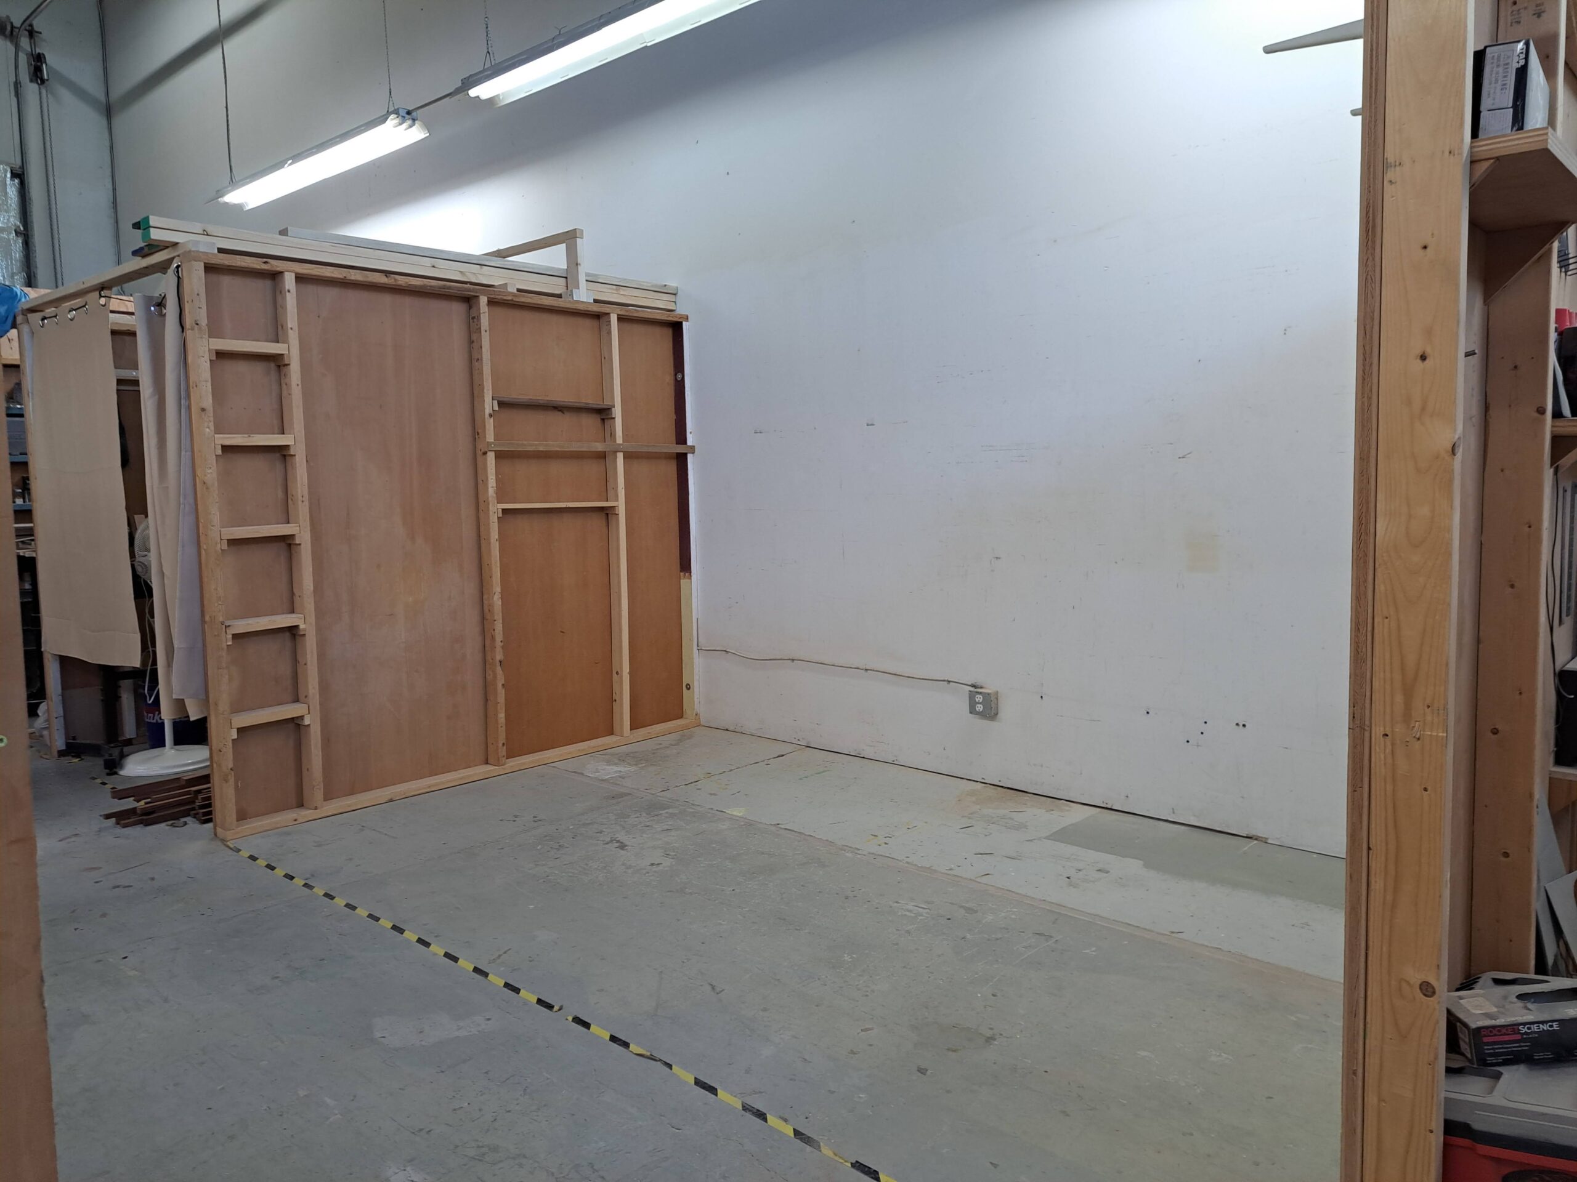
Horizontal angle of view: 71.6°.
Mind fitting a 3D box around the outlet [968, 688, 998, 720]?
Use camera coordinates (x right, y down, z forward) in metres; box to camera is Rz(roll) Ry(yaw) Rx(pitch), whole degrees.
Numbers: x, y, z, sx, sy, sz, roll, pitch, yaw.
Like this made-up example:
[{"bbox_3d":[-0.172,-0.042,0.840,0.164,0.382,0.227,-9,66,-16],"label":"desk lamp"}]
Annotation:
[{"bbox_3d":[0.832,0.477,4.656,0.104,0.104,0.052,5,8,41],"label":"outlet"}]

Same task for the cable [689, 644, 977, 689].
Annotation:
[{"bbox_3d":[0.171,0.364,5.248,1.750,0.036,0.016,5,8,41],"label":"cable"}]

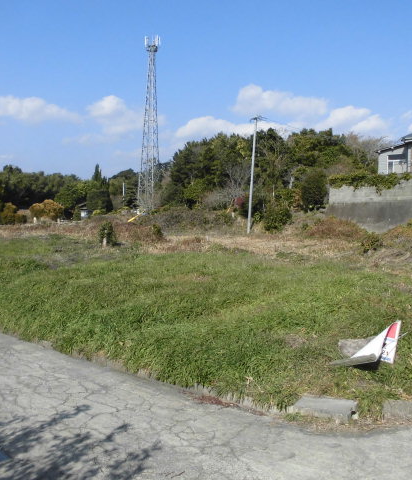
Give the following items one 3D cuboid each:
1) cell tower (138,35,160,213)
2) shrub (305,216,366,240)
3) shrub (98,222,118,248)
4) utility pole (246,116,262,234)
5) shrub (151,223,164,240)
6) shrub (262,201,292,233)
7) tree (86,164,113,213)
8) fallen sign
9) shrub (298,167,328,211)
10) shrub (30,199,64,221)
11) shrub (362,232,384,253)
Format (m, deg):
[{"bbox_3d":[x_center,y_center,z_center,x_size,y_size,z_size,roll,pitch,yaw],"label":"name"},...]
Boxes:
[{"bbox_3d":[-10.578,-21.812,90.000,3.400,33.660,3.400,2,2,21],"label":"cell tower"},{"bbox_3d":[7.947,-0.706,29.500,3.730,1.470,2.420,2,2,15],"label":"shrub"},{"bbox_3d":[-4.158,-0.277,20.500,0.853,1.109,0.850,1,2,0],"label":"shrub"},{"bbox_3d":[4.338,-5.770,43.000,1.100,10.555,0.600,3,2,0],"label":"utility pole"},{"bbox_3d":[-2.775,-0.486,27.500,0.801,1.030,0.850,1,2,0],"label":"shrub"},{"bbox_3d":[5.355,-1.760,36.000,2.200,2.400,2.090,1,2,8],"label":"shrub"},{"bbox_3d":[-15.952,-7.714,72.000,3.894,7.190,3.600,1,2,0],"label":"tree"},{"bbox_3d":[1.619,1.044,4.850,0.700,0.450,0.400,1,2,-15],"label":"fallen sign"},{"bbox_3d":[8.197,-3.887,37.000,2.410,3.230,2.290,2,2,12],"label":"shrub"},{"bbox_3d":[-16.486,-3.172,50.000,3.470,2.290,2.950,1,2,-18],"label":"shrub"},{"bbox_3d":[7.447,0.112,21.500,1.073,0.895,1.000,1,2,0],"label":"shrub"}]

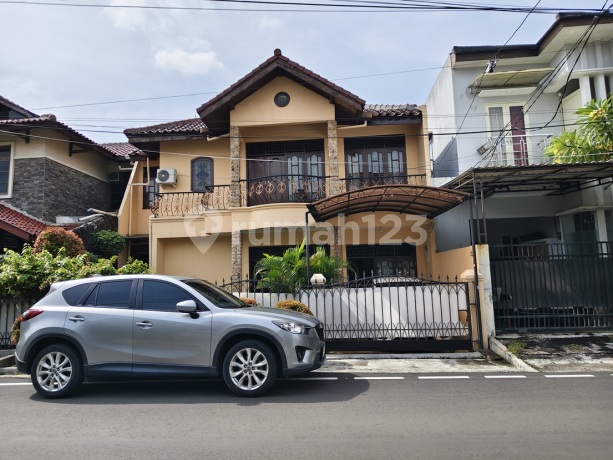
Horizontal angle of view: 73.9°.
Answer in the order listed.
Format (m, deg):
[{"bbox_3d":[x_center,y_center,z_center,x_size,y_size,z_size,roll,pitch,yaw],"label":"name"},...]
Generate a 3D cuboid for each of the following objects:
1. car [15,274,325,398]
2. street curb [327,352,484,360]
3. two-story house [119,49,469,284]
[{"bbox_3d":[-1.988,1.496,6.334,4.550,1.680,1.870,-2,-7,5],"label":"car"},{"bbox_3d":[1.749,2.314,7.524,2.938,0.090,0.200,-3,-7,7],"label":"street curb"},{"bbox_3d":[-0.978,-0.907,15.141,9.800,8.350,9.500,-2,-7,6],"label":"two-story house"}]

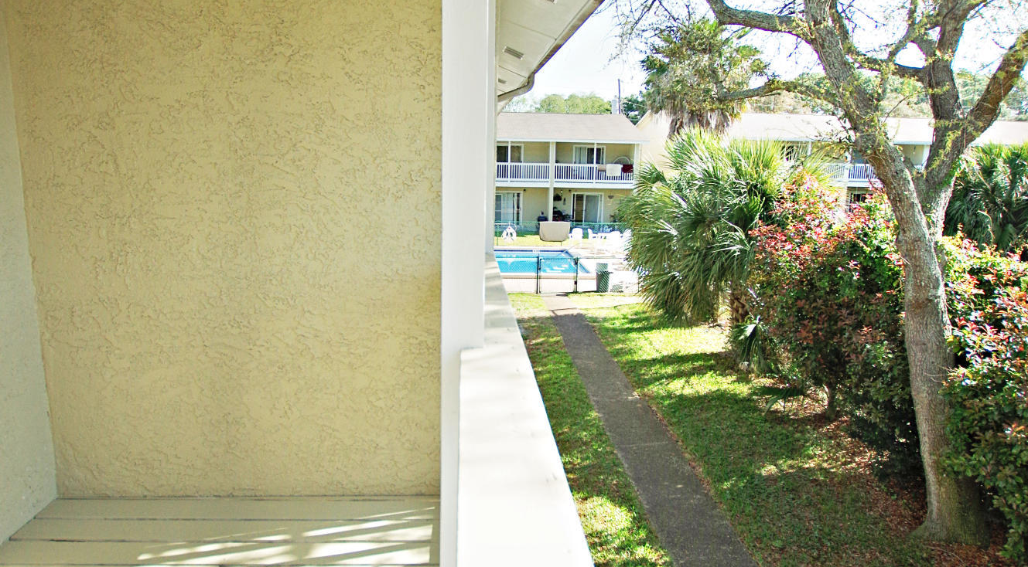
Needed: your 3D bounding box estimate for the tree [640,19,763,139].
[{"bbox_3d":[6.308,-4.549,22.176,4.100,8.480,4.100,4,12,15],"label":"tree"}]

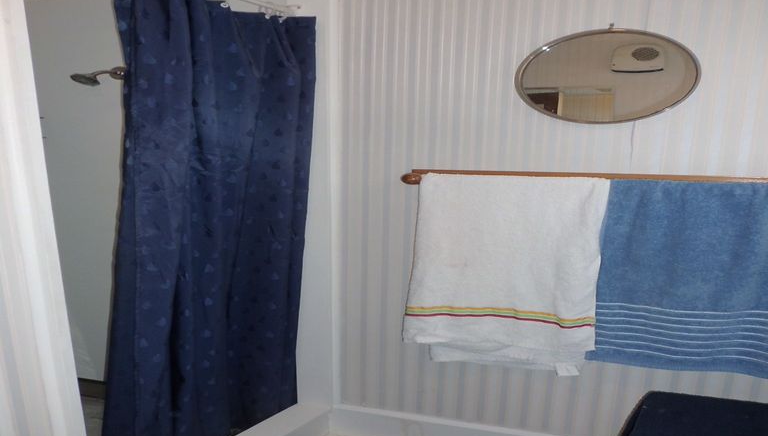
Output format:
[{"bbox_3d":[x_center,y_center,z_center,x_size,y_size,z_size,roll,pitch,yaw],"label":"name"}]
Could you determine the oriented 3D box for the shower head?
[{"bbox_3d":[-1.209,-0.605,2.371,0.105,0.100,0.240,4,12,14],"label":"shower head"}]

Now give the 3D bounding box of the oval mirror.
[{"bbox_3d":[0.778,-0.496,1.960,0.615,0.326,0.030,4,12,14],"label":"oval mirror"}]

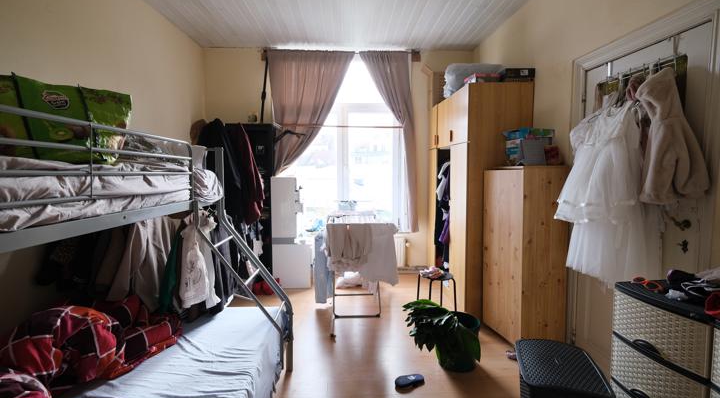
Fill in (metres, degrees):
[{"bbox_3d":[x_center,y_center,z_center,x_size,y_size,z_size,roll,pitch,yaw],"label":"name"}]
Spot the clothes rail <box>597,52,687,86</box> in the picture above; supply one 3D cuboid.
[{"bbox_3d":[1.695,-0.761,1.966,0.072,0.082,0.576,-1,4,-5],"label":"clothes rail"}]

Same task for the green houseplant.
[{"bbox_3d":[0.626,1.005,2.474,0.566,0.463,0.432,-1,4,-5],"label":"green houseplant"}]

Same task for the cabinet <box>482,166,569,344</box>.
[{"bbox_3d":[1.451,0.469,2.838,0.412,1.466,0.587,-1,4,-5],"label":"cabinet"}]

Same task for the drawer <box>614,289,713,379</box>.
[{"bbox_3d":[1.334,0.512,1.279,0.360,0.211,0.381,-1,4,-5],"label":"drawer"}]

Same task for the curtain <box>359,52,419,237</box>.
[{"bbox_3d":[0.403,-0.742,4.305,0.792,2.408,0.144,-1,4,-5],"label":"curtain"}]

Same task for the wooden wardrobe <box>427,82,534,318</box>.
[{"bbox_3d":[1.313,-0.013,3.765,0.628,2.295,1.224,-1,4,-5],"label":"wooden wardrobe"}]

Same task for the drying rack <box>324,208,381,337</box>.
[{"bbox_3d":[-0.038,0.697,3.298,0.556,0.967,0.988,-1,4,-5],"label":"drying rack"}]

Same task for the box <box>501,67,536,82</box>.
[{"bbox_3d":[1.519,-1.205,3.245,0.350,0.154,0.268,-1,4,-5],"label":"box"}]

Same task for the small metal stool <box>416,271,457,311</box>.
[{"bbox_3d":[0.710,0.957,3.088,0.381,0.468,0.391,-1,4,-5],"label":"small metal stool"}]

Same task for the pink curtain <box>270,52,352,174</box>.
[{"bbox_3d":[-0.646,-1.118,4.188,1.101,1.626,0.154,-1,4,-5],"label":"pink curtain"}]

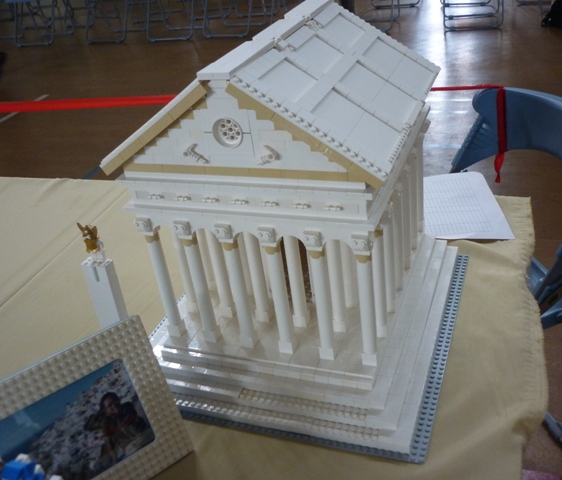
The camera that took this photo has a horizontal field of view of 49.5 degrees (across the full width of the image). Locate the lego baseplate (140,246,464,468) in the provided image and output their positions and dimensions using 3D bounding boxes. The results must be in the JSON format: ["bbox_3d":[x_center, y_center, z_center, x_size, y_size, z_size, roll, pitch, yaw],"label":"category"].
[{"bbox_3d":[0.025,0.088,0.795,0.384,0.046,0.388,4,32,22],"label":"lego baseplate"}]

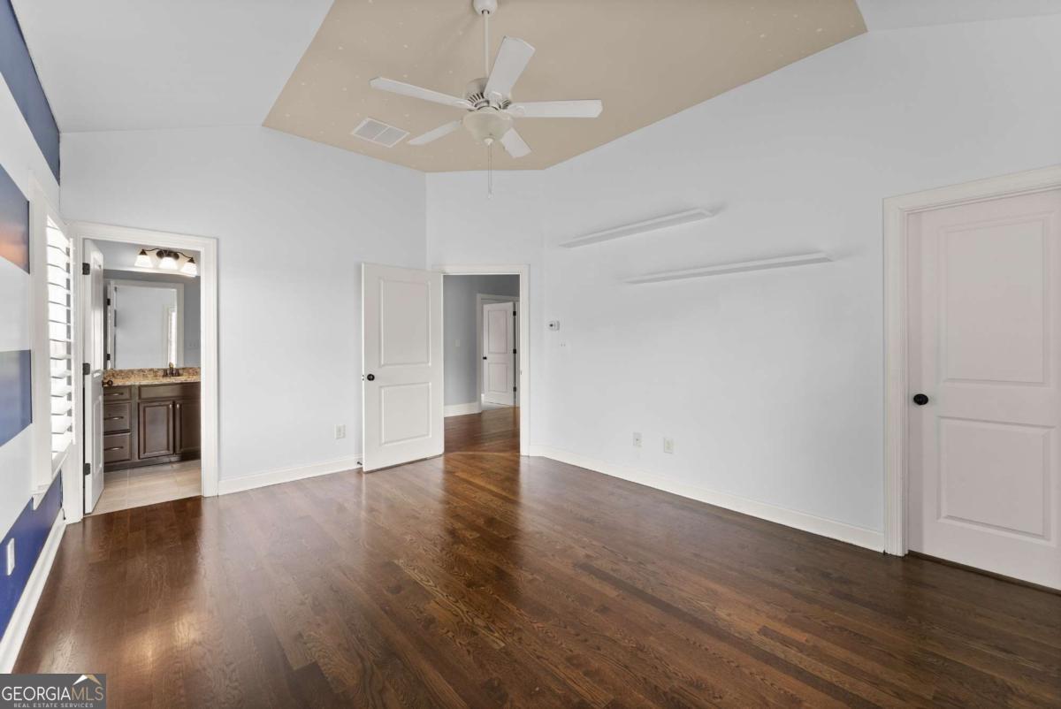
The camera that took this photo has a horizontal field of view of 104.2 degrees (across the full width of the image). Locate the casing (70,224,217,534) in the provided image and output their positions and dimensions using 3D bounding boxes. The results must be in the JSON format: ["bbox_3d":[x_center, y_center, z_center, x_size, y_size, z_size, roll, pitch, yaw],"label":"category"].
[{"bbox_3d":[-2.985,0.120,3.260,0.830,2.130,0.160,-1,2,-41],"label":"casing"}]

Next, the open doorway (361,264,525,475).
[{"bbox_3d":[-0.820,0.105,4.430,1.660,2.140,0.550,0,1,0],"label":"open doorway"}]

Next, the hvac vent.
[{"bbox_3d":[-1.390,-2.050,3.840,0.380,0.030,0.380,2,2,45],"label":"hvac vent"}]

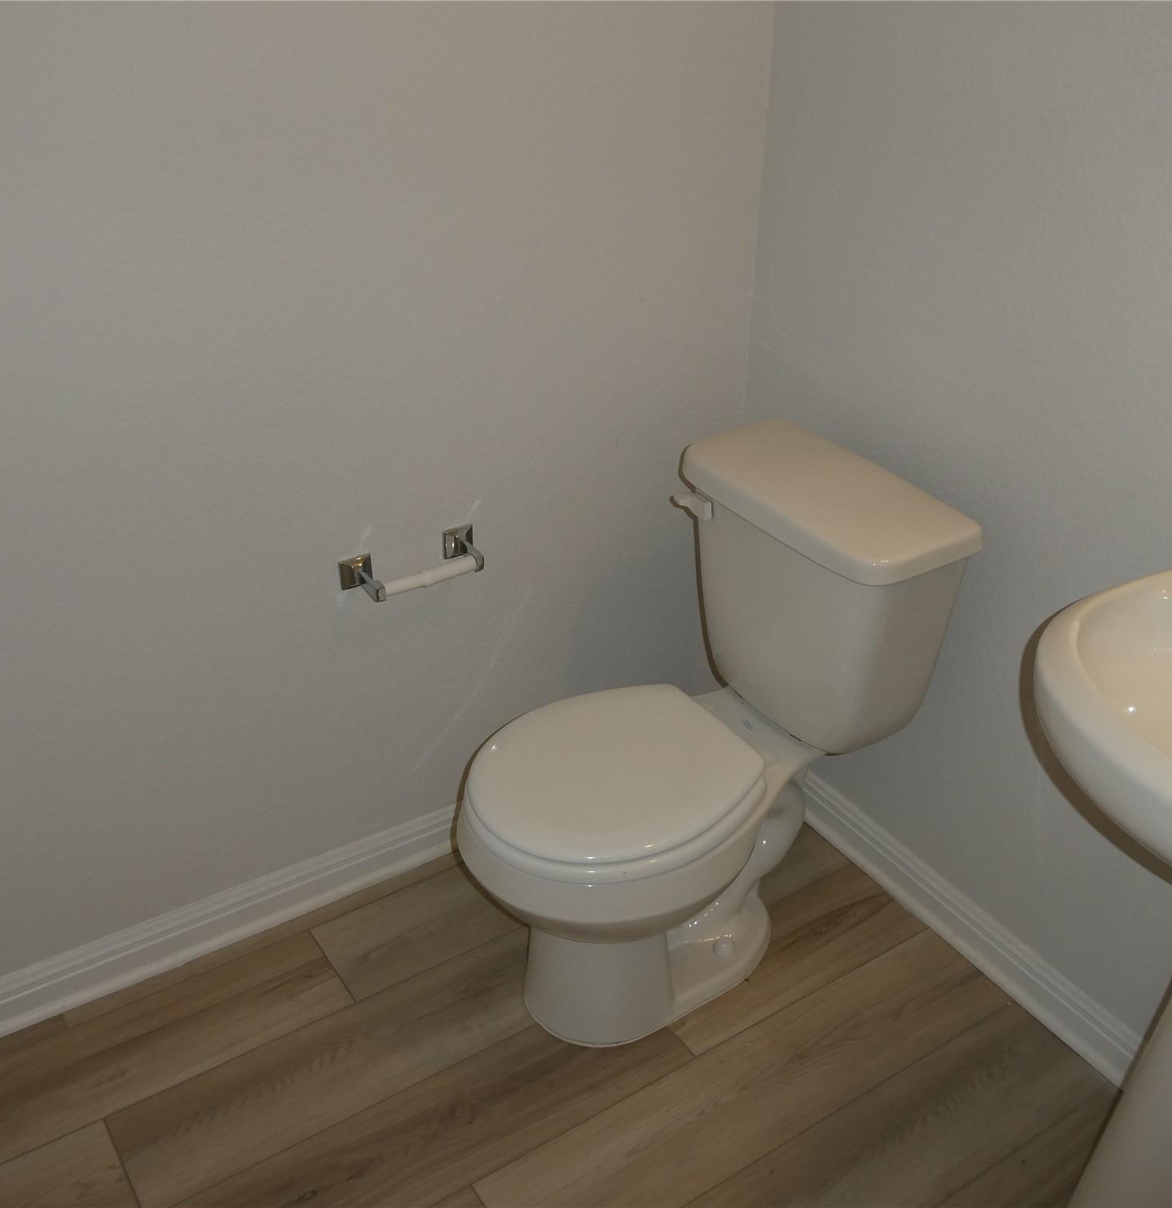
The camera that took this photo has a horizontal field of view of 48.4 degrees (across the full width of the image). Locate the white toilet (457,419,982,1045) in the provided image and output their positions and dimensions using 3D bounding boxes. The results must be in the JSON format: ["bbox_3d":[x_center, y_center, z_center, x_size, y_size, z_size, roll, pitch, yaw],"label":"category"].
[{"bbox_3d":[0.129,0.219,1.896,0.693,0.744,0.425,-18,35,-27],"label":"white toilet"}]

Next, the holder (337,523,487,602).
[{"bbox_3d":[-0.247,-0.052,1.933,0.220,0.049,0.078,-18,35,-27],"label":"holder"}]

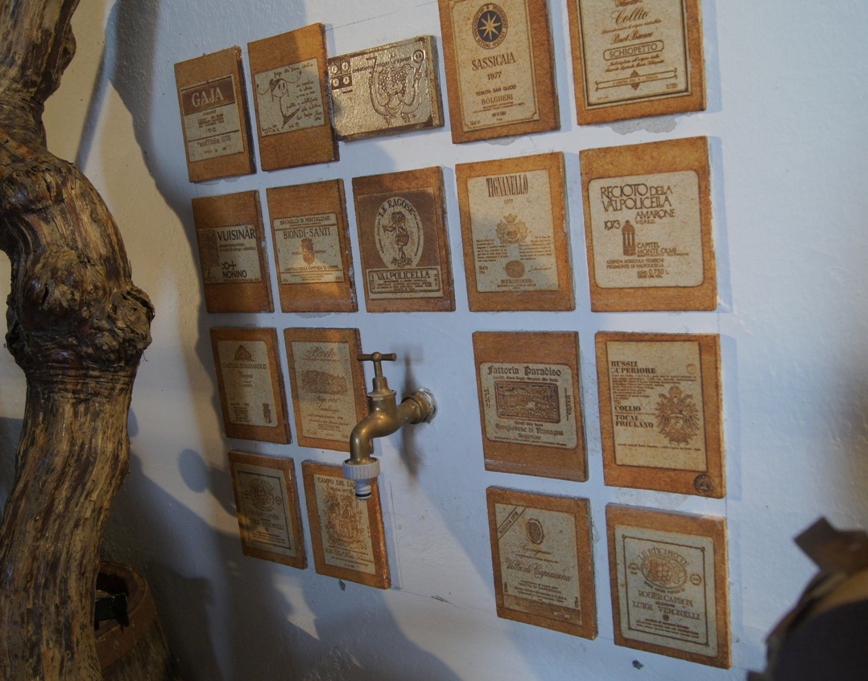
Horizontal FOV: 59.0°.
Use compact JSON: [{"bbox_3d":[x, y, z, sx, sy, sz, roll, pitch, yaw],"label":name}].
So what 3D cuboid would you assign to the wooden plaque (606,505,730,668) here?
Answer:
[{"bbox_3d":[0.229,0.239,0.754,0.115,0.151,0.009,0,10,33],"label":"wooden plaque"}]

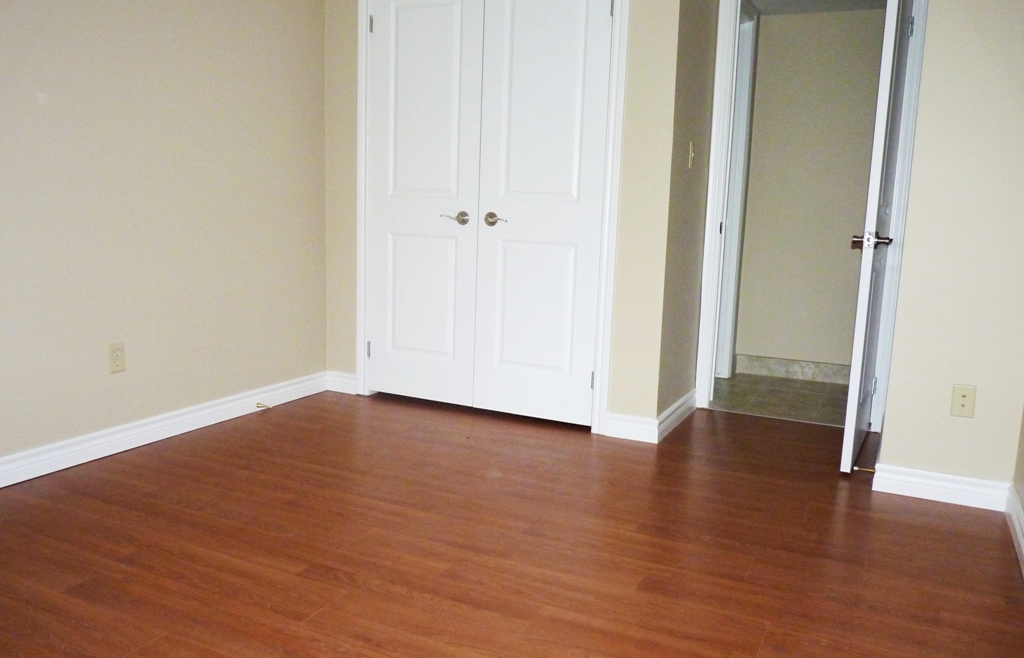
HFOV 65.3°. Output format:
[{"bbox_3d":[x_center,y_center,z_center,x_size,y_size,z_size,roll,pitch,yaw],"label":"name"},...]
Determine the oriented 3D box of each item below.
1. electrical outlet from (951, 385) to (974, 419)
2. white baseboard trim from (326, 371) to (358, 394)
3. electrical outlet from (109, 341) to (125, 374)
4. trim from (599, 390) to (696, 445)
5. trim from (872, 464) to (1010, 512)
[{"bbox_3d":[1.598,0.256,2.823,0.070,0.116,0.009,6,10,25],"label":"electrical outlet"},{"bbox_3d":[-0.896,0.285,4.216,0.186,0.105,0.018,6,10,25],"label":"white baseboard trim"},{"bbox_3d":[-1.527,0.113,3.088,0.009,0.113,0.069,6,10,25],"label":"electrical outlet"},{"bbox_3d":[0.694,0.393,3.859,0.239,0.103,0.740,6,10,25],"label":"trim"},{"bbox_3d":[1.542,0.570,2.885,0.427,0.103,0.018,6,10,25],"label":"trim"}]

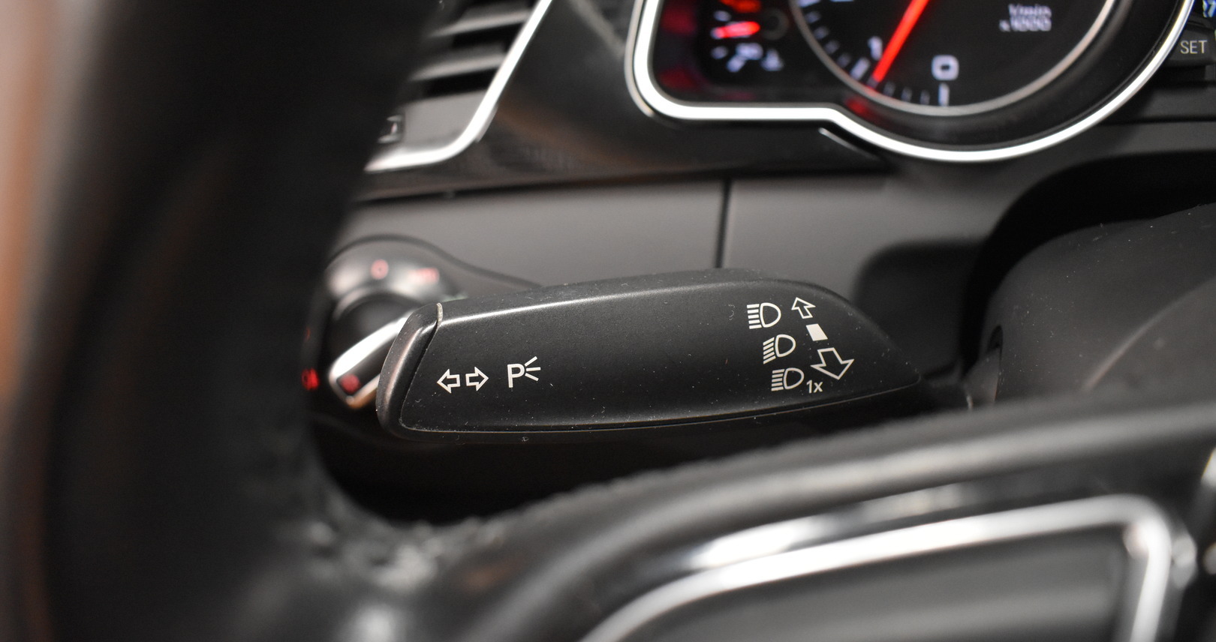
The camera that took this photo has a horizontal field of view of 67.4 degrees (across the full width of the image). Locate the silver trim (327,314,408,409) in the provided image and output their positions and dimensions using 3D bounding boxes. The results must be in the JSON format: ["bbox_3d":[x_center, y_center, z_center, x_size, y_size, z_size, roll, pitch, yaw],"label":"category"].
[{"bbox_3d":[-0.073,0.013,0.295,0.036,0.013,0.012,-37,1,-5],"label":"silver trim"}]

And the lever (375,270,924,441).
[{"bbox_3d":[0.008,0.007,0.195,0.115,0.032,0.024,-4,-3,0],"label":"lever"}]

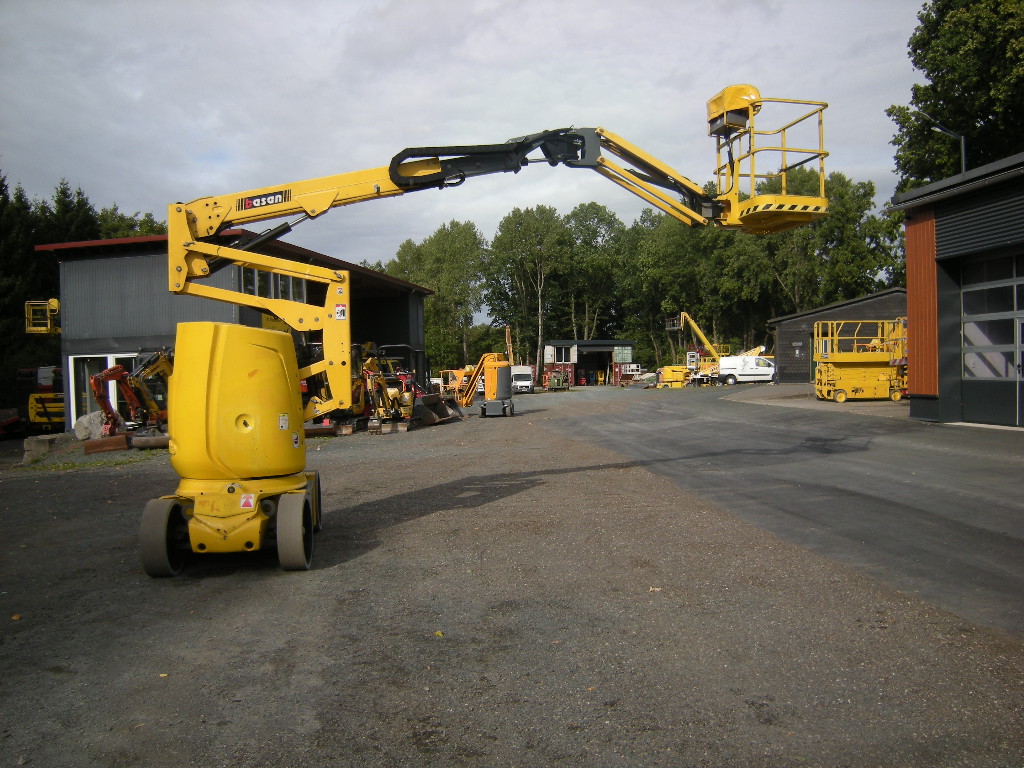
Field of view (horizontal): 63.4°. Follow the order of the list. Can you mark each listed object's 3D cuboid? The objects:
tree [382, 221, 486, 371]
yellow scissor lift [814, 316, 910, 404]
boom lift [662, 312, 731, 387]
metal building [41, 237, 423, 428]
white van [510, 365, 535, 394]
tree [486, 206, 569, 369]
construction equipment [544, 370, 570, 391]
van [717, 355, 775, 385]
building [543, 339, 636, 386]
[{"bbox_3d":[-9.400,-9.600,100.000,12.500,20.400,11.500,-1,1,0],"label":"tree"},{"bbox_3d":[10.700,-0.720,25.300,2.500,2.500,1.200,-1,1,-2],"label":"yellow scissor lift"},{"bbox_3d":[14.800,-2.720,65.000,5.700,5.800,2.300,-1,1,3],"label":"boom lift"},{"bbox_3d":[-8.930,-1.550,32.350,6.800,5.500,17.700,-1,1,12],"label":"metal building"},{"bbox_3d":[0.600,-0.450,83.000,2.100,2.650,5.900,-1,1,-9],"label":"white van"},{"bbox_3d":[1.900,-10.500,100.000,9.900,21.700,9.900,-1,1,0],"label":"tree"},{"bbox_3d":[4.750,-0.340,87.000,2.600,2.050,2.100,-1,1,12],"label":"construction equipment"},{"bbox_3d":[16.800,-0.950,57.400,4.800,1.970,1.900,-1,1,12],"label":"van"},{"bbox_3d":[9.970,-2.700,106.000,10.800,5.750,7.500,-1,1,7],"label":"building"}]

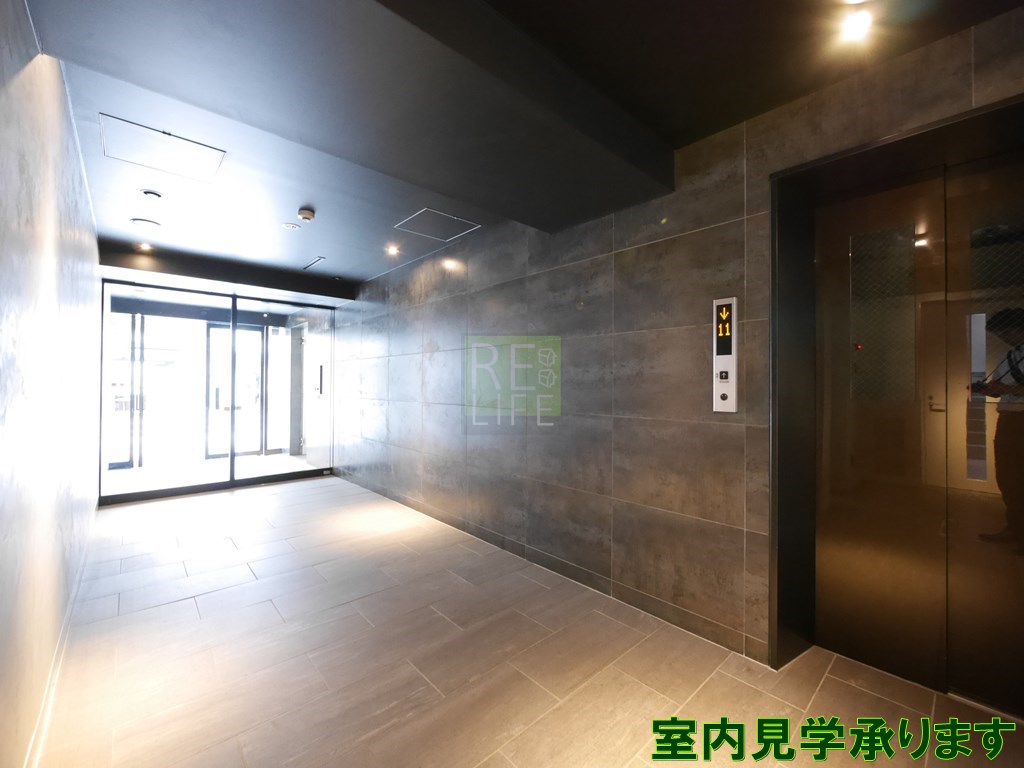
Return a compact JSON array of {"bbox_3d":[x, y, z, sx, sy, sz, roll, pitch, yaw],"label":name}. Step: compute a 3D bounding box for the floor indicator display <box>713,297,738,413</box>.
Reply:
[{"bbox_3d":[0.954,-0.128,1.853,0.024,0.504,0.092,0,0,-43],"label":"floor indicator display"}]

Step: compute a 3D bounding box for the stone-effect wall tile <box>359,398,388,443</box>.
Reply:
[{"bbox_3d":[-1.496,0.396,4.526,0.013,0.450,0.671,0,0,-43],"label":"stone-effect wall tile"}]

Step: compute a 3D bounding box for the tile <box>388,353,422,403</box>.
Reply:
[{"bbox_3d":[-1.036,-0.055,4.032,0.013,0.450,0.671,0,0,-43],"label":"tile"}]

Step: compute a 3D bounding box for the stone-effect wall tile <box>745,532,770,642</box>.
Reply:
[{"bbox_3d":[1.048,0.859,1.771,0.013,0.450,0.094,0,0,-43],"label":"stone-effect wall tile"}]

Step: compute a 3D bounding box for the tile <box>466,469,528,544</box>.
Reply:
[{"bbox_3d":[-0.127,0.854,3.042,0.013,0.450,0.671,0,0,-43],"label":"tile"}]

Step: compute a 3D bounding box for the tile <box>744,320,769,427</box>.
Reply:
[{"bbox_3d":[1.053,-0.047,1.773,0.013,0.450,0.094,0,0,-43],"label":"tile"}]

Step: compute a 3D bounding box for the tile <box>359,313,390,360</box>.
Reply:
[{"bbox_3d":[-1.491,-0.510,4.527,0.013,0.450,0.671,0,0,-43],"label":"tile"}]

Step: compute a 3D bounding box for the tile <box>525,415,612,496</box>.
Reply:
[{"bbox_3d":[0.331,0.403,2.547,0.012,0.450,0.670,0,0,-43],"label":"tile"}]

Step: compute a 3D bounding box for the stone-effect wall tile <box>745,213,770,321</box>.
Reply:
[{"bbox_3d":[1.056,-0.500,1.774,0.013,0.450,0.094,0,0,-43],"label":"stone-effect wall tile"}]

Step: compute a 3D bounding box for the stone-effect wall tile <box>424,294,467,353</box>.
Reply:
[{"bbox_3d":[-0.581,-0.508,3.534,0.012,0.450,0.670,0,0,-43],"label":"stone-effect wall tile"}]

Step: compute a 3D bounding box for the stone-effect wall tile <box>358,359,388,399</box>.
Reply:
[{"bbox_3d":[-1.494,-0.057,4.527,0.013,0.450,0.671,0,0,-43],"label":"stone-effect wall tile"}]

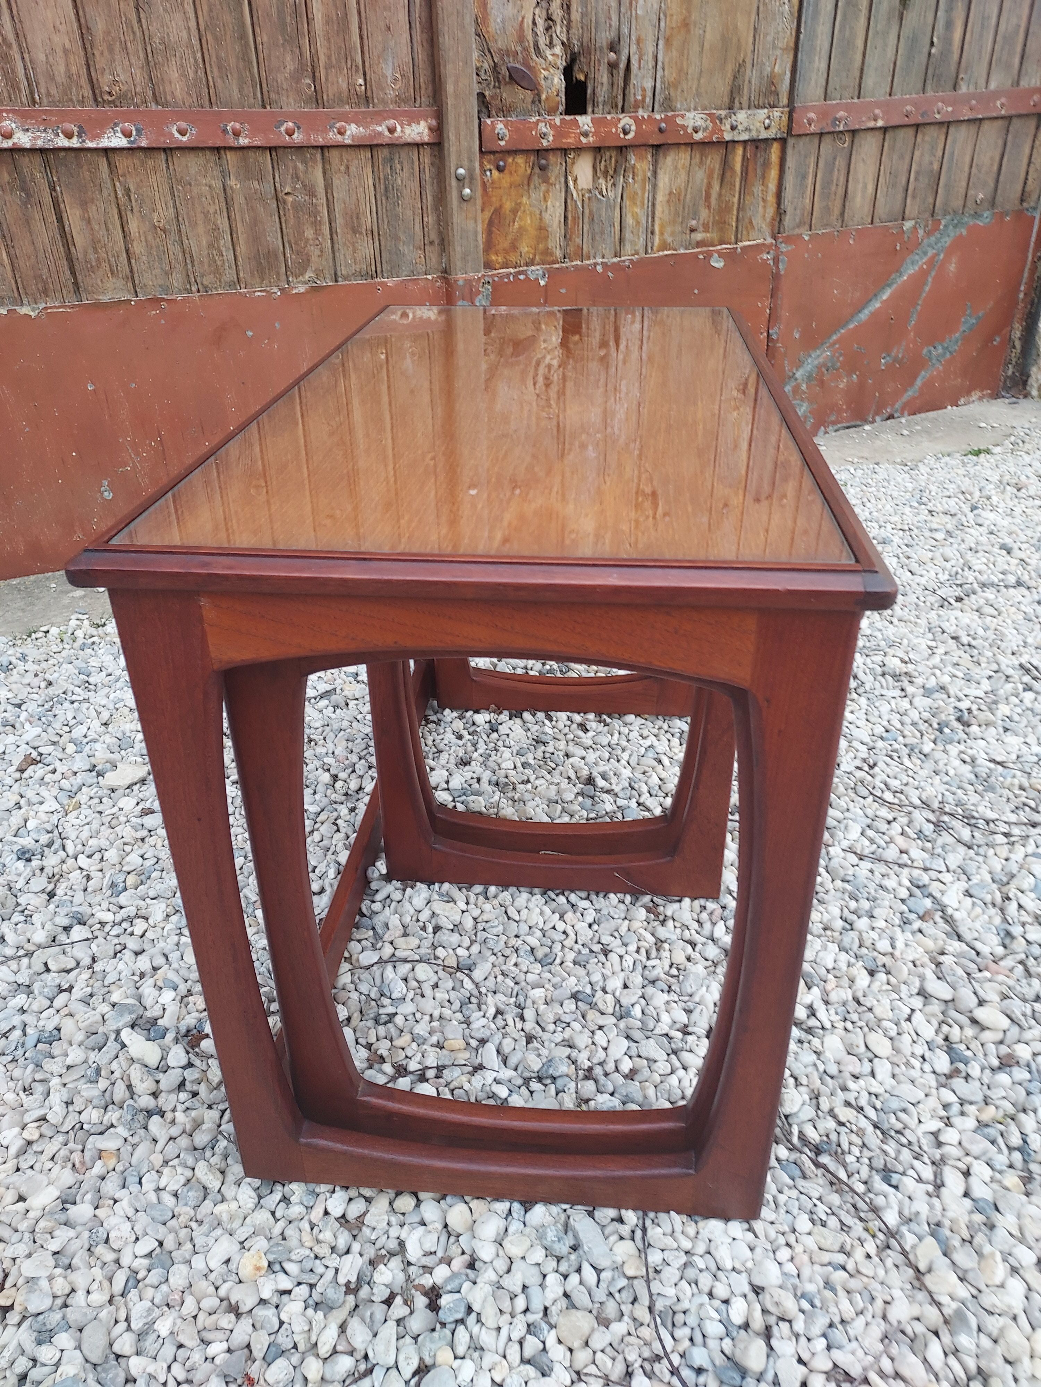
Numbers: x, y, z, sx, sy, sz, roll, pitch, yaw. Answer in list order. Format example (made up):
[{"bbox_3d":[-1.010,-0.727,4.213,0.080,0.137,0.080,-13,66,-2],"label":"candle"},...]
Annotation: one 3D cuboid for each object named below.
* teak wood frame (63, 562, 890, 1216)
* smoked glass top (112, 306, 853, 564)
[{"bbox_3d":[0.009,-0.017,0.872,0.400,0.520,0.680,2,32,5],"label":"teak wood frame"},{"bbox_3d":[0.006,-0.232,0.734,0.355,0.010,0.649,2,32,5],"label":"smoked glass top"}]

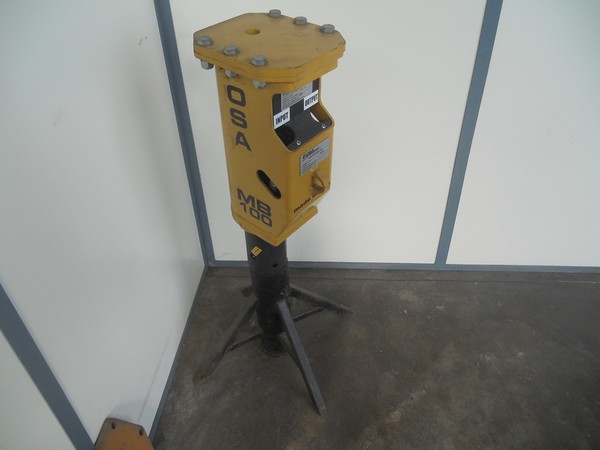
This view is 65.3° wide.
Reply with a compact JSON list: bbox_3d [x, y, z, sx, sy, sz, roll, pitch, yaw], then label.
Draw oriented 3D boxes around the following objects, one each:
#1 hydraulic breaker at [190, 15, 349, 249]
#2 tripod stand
[{"bbox_3d":[-0.076,-0.238,1.263,0.306,0.564,0.278,28,48,27],"label":"hydraulic breaker"},{"bbox_3d":[-0.095,0.225,1.706,0.520,0.638,0.520,10,38,15],"label":"tripod stand"}]

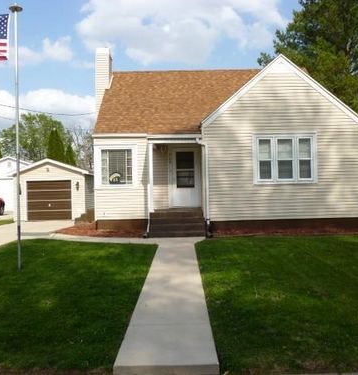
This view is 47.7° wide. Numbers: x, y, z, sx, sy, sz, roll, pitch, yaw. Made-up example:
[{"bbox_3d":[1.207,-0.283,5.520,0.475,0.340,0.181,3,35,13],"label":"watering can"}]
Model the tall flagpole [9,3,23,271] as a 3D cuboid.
[{"bbox_3d":[-3.205,-0.995,8.050,0.260,5.350,0.260,-1,-1,0],"label":"tall flagpole"}]

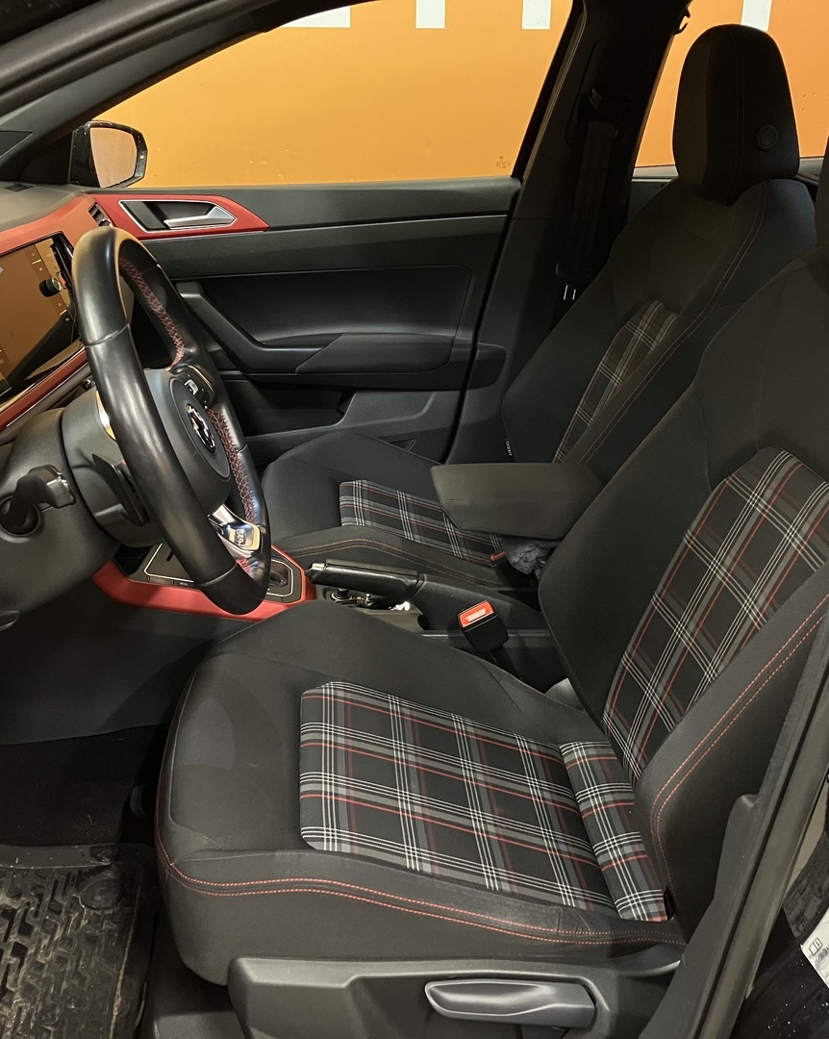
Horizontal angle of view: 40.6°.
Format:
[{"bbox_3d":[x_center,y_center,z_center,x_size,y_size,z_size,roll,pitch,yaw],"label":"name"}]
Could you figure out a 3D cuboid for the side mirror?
[{"bbox_3d":[-0.571,-0.681,2.088,0.100,0.135,0.195,4,24,10],"label":"side mirror"}]

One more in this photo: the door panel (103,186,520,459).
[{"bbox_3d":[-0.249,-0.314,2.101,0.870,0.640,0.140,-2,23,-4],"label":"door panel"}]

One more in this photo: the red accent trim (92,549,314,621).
[{"bbox_3d":[-0.278,0.050,1.483,0.295,0.110,0.205,-2,23,-4],"label":"red accent trim"}]

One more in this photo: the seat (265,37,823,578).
[{"bbox_3d":[0.143,-0.244,1.767,0.830,0.985,0.530,-2,23,-4],"label":"seat"}]

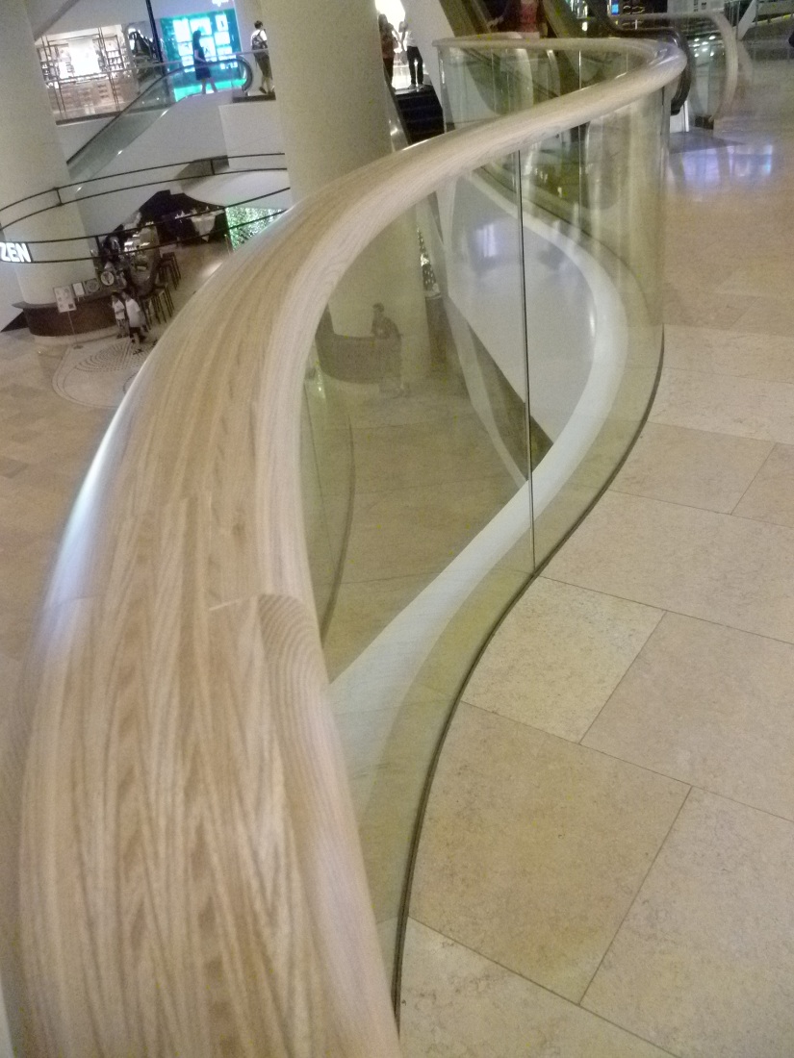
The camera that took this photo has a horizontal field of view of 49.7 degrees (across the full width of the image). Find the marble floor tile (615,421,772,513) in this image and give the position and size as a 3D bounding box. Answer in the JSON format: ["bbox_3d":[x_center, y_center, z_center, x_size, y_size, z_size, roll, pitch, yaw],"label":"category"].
[{"bbox_3d":[1.037,-0.228,3.116,0.510,0.020,0.570,15,37,32],"label":"marble floor tile"}]

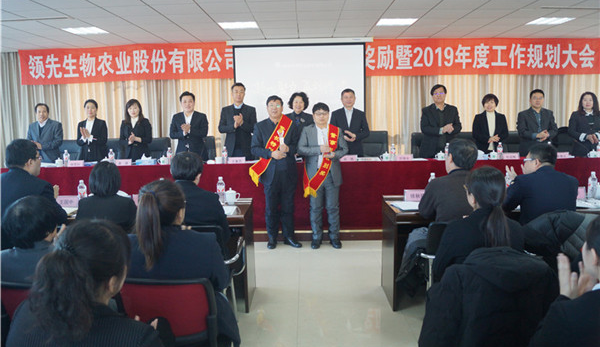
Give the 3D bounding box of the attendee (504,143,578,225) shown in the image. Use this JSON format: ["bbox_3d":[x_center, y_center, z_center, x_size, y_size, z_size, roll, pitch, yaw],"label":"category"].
[{"bbox_3d":[1.585,0.421,3.175,0.540,1.290,0.780,-3,7,-16],"label":"attendee"}]

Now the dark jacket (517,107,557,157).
[{"bbox_3d":[3.310,-0.537,6.301,0.510,0.740,0.340,1,8,15],"label":"dark jacket"}]

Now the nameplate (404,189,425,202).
[{"bbox_3d":[1.001,0.189,3.861,0.200,0.100,0.060,-1,7,0],"label":"nameplate"}]

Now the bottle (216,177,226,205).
[{"bbox_3d":[-0.674,0.141,3.861,0.066,0.228,0.066,-1,8,1],"label":"bottle"}]

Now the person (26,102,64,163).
[{"bbox_3d":[-3.586,-0.160,6.424,0.490,1.648,0.380,-2,8,-7],"label":"person"}]

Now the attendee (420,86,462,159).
[{"bbox_3d":[1.948,-0.335,6.343,0.550,1.797,0.380,0,8,9],"label":"attendee"}]

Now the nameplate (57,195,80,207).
[{"bbox_3d":[-1.994,0.225,3.861,0.200,0.100,0.060,-1,7,0],"label":"nameplate"}]

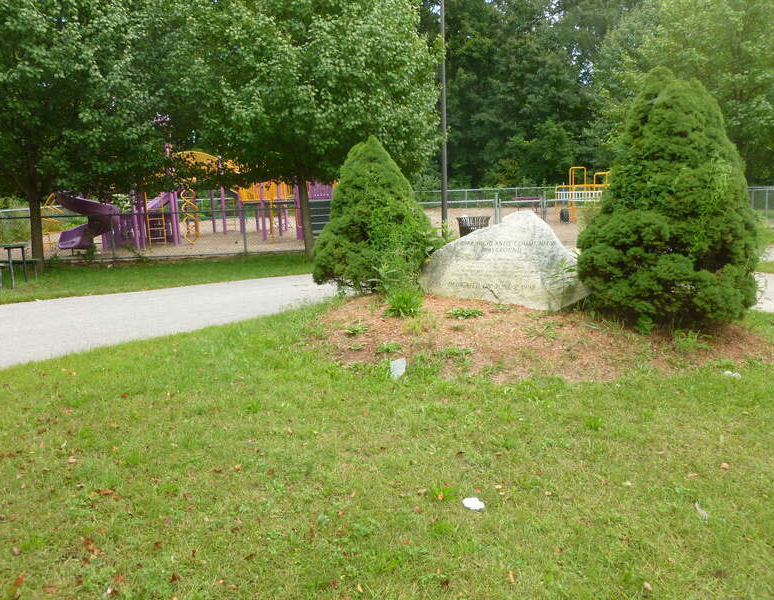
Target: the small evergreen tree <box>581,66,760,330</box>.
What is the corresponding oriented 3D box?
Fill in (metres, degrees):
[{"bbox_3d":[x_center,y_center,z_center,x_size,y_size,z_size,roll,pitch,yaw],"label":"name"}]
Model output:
[{"bbox_3d":[3.067,-1.193,7.050,2.000,2.730,1.950,2,10,19],"label":"small evergreen tree"}]

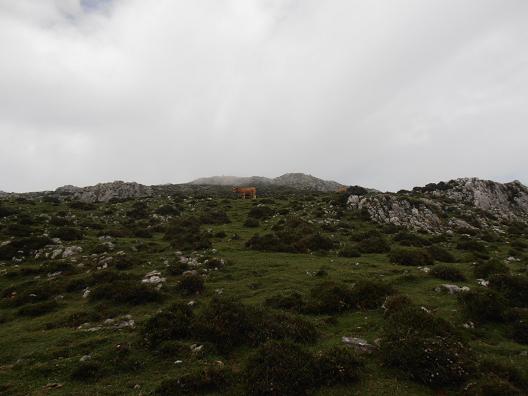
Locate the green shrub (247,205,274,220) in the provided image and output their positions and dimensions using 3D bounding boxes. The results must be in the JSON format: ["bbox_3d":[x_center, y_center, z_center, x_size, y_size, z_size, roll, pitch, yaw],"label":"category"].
[{"bbox_3d":[-0.159,0.665,16.749,1.277,0.727,1.085,0,-4,0],"label":"green shrub"}]

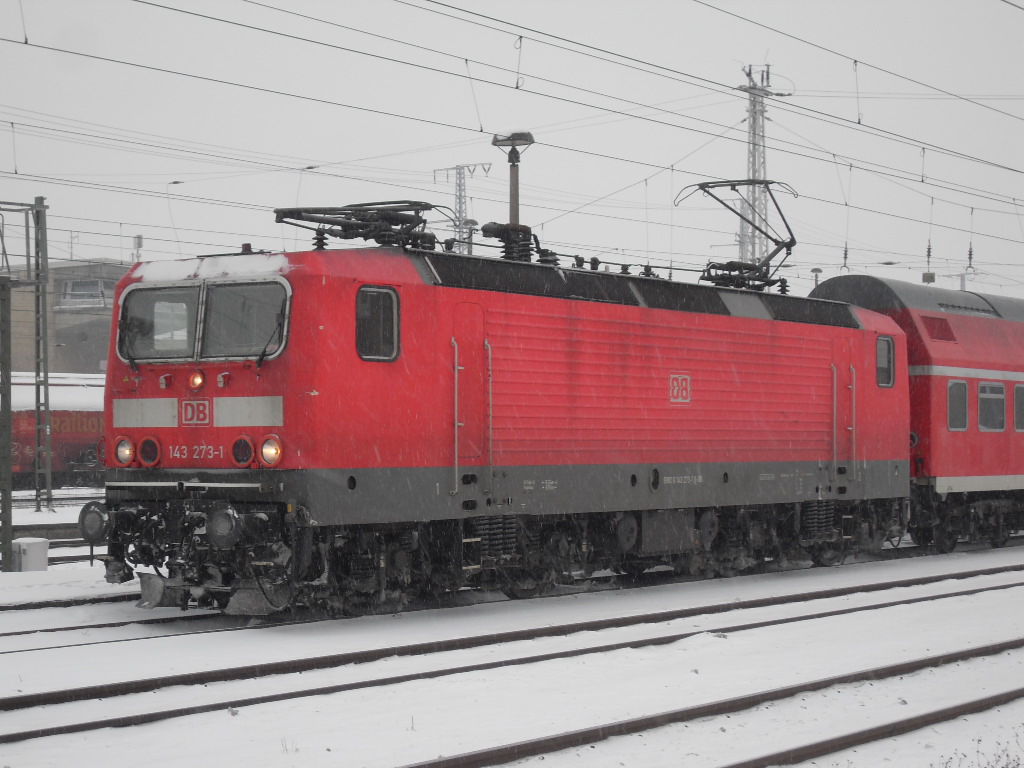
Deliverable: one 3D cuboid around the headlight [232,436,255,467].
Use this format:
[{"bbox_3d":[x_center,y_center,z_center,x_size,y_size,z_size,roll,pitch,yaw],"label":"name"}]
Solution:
[{"bbox_3d":[-2.719,0.684,23.691,0.295,0.310,0.110,-1,-2,32],"label":"headlight"}]

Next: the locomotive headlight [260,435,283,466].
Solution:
[{"bbox_3d":[-2.417,0.674,23.502,0.295,0.310,0.110,-1,-2,32],"label":"locomotive headlight"}]

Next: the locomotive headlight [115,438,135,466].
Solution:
[{"bbox_3d":[-4.062,0.710,24.529,0.295,0.310,0.110,-1,-2,32],"label":"locomotive headlight"}]

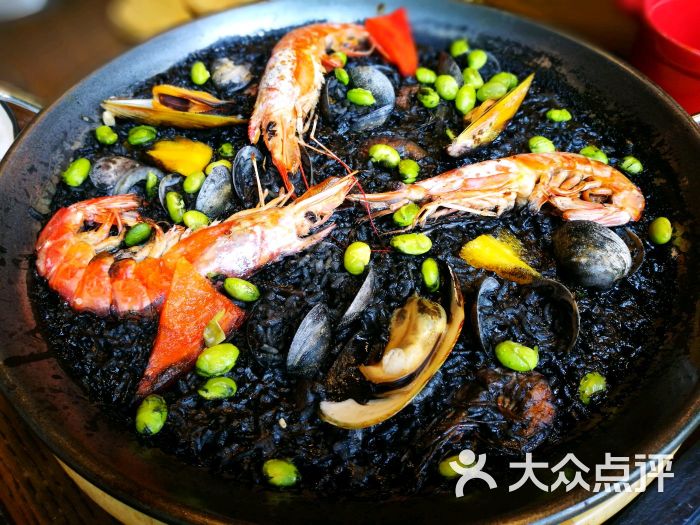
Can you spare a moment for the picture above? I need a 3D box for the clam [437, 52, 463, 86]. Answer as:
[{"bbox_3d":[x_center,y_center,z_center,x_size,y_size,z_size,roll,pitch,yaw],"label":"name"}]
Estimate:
[{"bbox_3d":[0.053,-0.101,0.289,0.014,0.018,0.026,-10,53,-5],"label":"clam"}]

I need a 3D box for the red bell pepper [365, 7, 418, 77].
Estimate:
[{"bbox_3d":[0.027,-0.147,0.362,0.035,0.014,0.047,-16,93,1],"label":"red bell pepper"}]

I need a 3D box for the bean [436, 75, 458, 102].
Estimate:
[{"bbox_3d":[0.061,-0.111,0.346,0.015,0.013,0.013,17,54,15],"label":"bean"}]

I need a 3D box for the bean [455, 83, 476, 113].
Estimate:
[{"bbox_3d":[0.058,-0.082,0.274,0.011,0.011,0.018,8,54,8],"label":"bean"}]

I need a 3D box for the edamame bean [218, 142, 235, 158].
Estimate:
[{"bbox_3d":[-0.060,-0.054,0.265,0.010,0.007,0.009,-18,54,-11],"label":"edamame bean"}]

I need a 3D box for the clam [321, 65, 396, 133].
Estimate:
[{"bbox_3d":[0.005,-0.089,0.292,0.041,0.021,0.040,-1,51,0],"label":"clam"}]

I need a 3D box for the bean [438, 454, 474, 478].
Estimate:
[{"bbox_3d":[0.039,0.075,0.201,0.015,0.009,0.009,-15,52,-10],"label":"bean"}]

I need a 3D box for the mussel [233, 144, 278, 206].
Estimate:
[{"bbox_3d":[-0.048,-0.043,0.273,0.024,0.018,0.031,-1,51,0],"label":"mussel"}]

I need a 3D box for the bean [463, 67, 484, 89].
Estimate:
[{"bbox_3d":[0.069,-0.104,0.306,0.010,0.008,0.016,-14,52,-11],"label":"bean"}]

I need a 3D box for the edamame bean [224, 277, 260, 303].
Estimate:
[{"bbox_3d":[-0.050,0.012,0.251,0.018,0.009,0.010,26,56,20],"label":"edamame bean"}]

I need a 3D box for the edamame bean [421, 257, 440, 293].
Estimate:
[{"bbox_3d":[0.032,0.004,0.215,0.009,0.009,0.015,-5,53,-1],"label":"edamame bean"}]

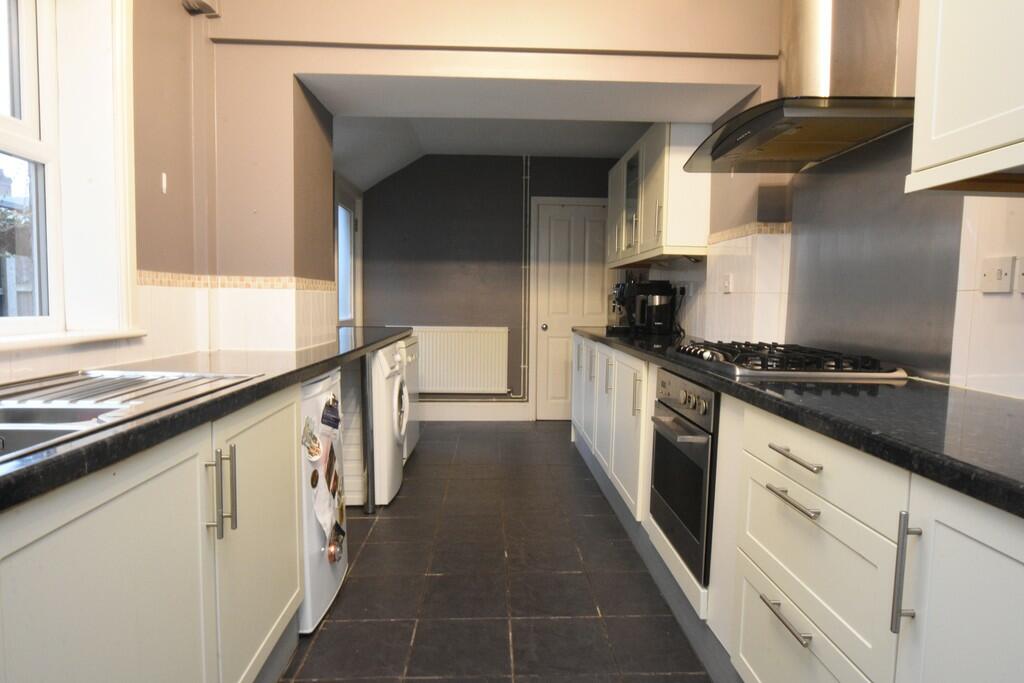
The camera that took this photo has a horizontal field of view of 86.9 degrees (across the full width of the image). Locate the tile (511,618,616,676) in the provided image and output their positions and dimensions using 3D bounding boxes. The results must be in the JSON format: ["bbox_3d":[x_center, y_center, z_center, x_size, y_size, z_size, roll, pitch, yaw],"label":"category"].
[{"bbox_3d":[0.161,1.019,1.815,0.330,0.010,0.303,0,5,-2],"label":"tile"}]

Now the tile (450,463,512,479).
[{"bbox_3d":[-0.231,0.875,3.615,0.357,0.010,0.305,0,4,-2],"label":"tile"}]

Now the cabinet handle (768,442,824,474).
[{"bbox_3d":[0.572,0.234,1.087,0.036,0.014,0.173,0,5,-2],"label":"cabinet handle"}]

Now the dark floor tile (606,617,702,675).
[{"bbox_3d":[0.478,1.016,1.819,0.284,0.010,0.305,0,4,-2],"label":"dark floor tile"}]

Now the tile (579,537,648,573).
[{"bbox_3d":[0.452,0.976,2.431,0.281,0.010,0.298,0,5,-2],"label":"tile"}]

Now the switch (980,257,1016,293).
[{"bbox_3d":[1.232,-0.169,1.368,0.012,0.087,0.080,0,5,-2],"label":"switch"}]

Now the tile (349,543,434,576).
[{"bbox_3d":[-0.523,0.965,2.406,0.330,0.010,0.298,0,5,-2],"label":"tile"}]

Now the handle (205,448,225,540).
[{"bbox_3d":[-0.638,0.327,1.157,0.035,0.200,0.013,0,5,-2],"label":"handle"}]

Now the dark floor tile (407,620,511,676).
[{"bbox_3d":[-0.168,1.024,1.811,0.333,0.010,0.298,0,5,-2],"label":"dark floor tile"}]

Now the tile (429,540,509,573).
[{"bbox_3d":[-0.193,0.966,2.402,0.331,0.010,0.311,0,4,-2],"label":"tile"}]

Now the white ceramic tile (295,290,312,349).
[{"bbox_3d":[-0.894,-0.096,2.318,0.010,0.247,0.189,0,4,-2],"label":"white ceramic tile"}]

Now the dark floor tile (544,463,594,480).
[{"bbox_3d":[0.407,0.875,3.621,0.304,0.010,0.313,0,5,-2],"label":"dark floor tile"}]

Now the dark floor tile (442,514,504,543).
[{"bbox_3d":[-0.203,0.948,2.703,0.333,0.010,0.298,0,5,-2],"label":"dark floor tile"}]

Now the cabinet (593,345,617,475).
[{"bbox_3d":[0.803,0.368,3.059,0.570,0.704,0.480,0,5,-2],"label":"cabinet"}]

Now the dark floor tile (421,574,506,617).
[{"bbox_3d":[-0.181,0.992,2.111,0.330,0.010,0.320,0,5,-2],"label":"dark floor tile"}]

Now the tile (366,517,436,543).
[{"bbox_3d":[-0.535,0.941,2.701,0.330,0.010,0.294,0,5,-2],"label":"tile"}]

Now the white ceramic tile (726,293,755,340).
[{"bbox_3d":[1.062,-0.094,2.529,0.008,0.264,0.275,0,5,-2],"label":"white ceramic tile"}]

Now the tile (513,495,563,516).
[{"bbox_3d":[0.120,0.924,3.013,0.336,0.010,0.298,0,5,-2],"label":"tile"}]

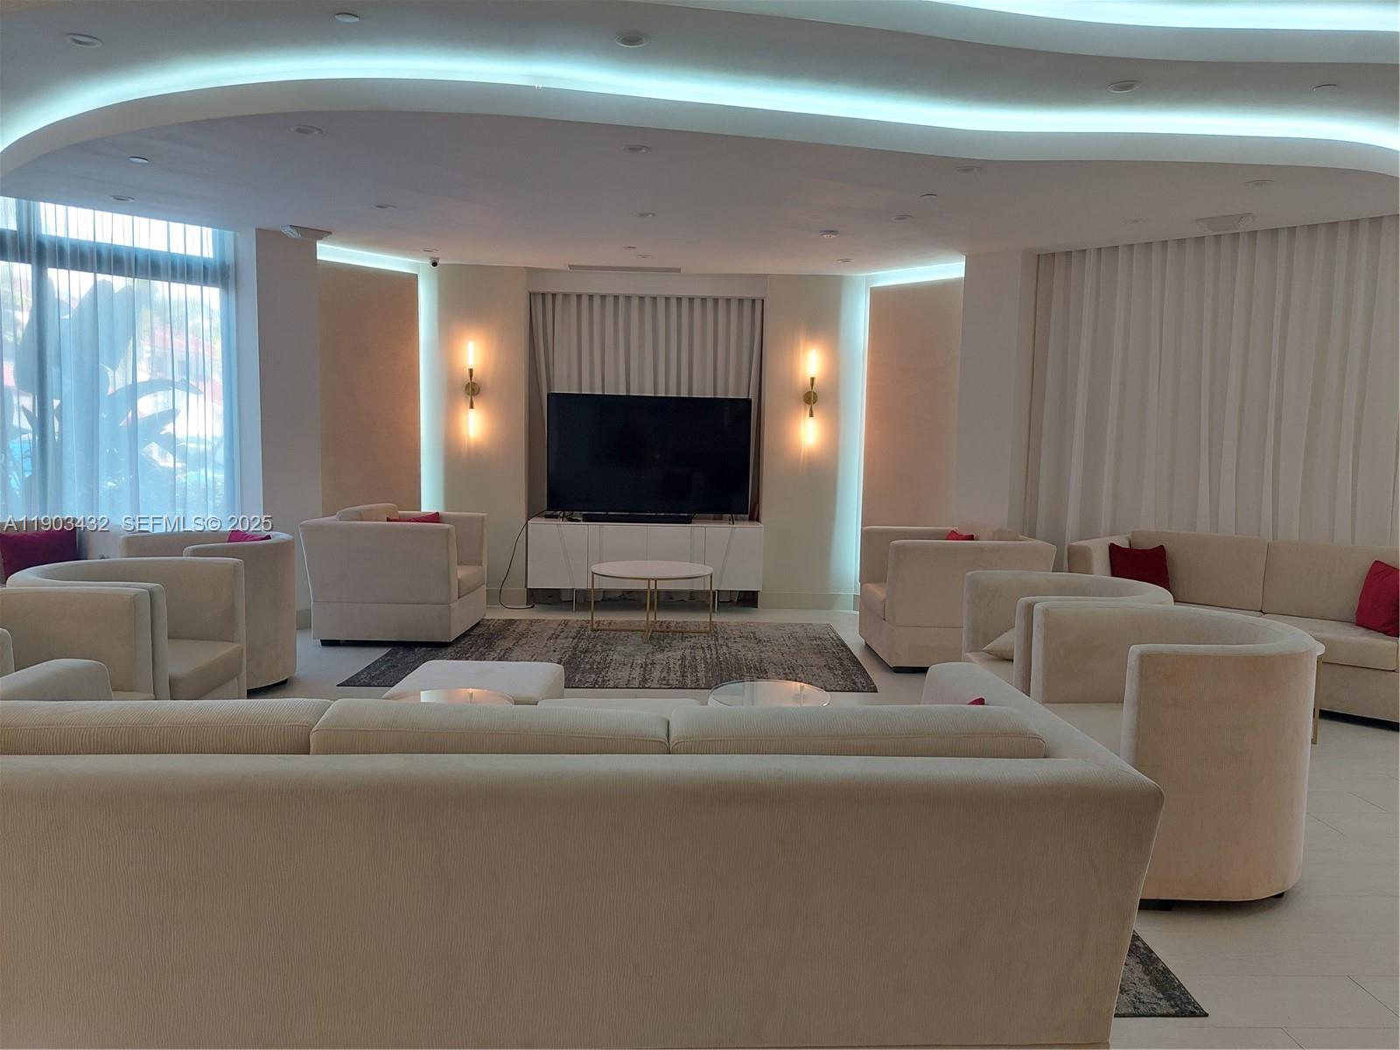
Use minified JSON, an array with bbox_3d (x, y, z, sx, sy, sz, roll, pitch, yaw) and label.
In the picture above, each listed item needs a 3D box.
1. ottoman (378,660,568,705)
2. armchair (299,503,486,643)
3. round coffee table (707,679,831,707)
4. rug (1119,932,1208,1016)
[{"bbox_3d":[-0.915,0.858,4.036,0.620,0.440,0.640,1,6,-1],"label":"ottoman"},{"bbox_3d":[-2.122,0.339,6.855,1.000,0.870,0.930,1,6,2],"label":"armchair"},{"bbox_3d":[0.273,0.894,3.831,0.475,0.450,0.475,1,6,0],"label":"round coffee table"},{"bbox_3d":[-0.232,1.141,3.479,3.060,0.010,1.980,1,6,-1],"label":"rug"}]

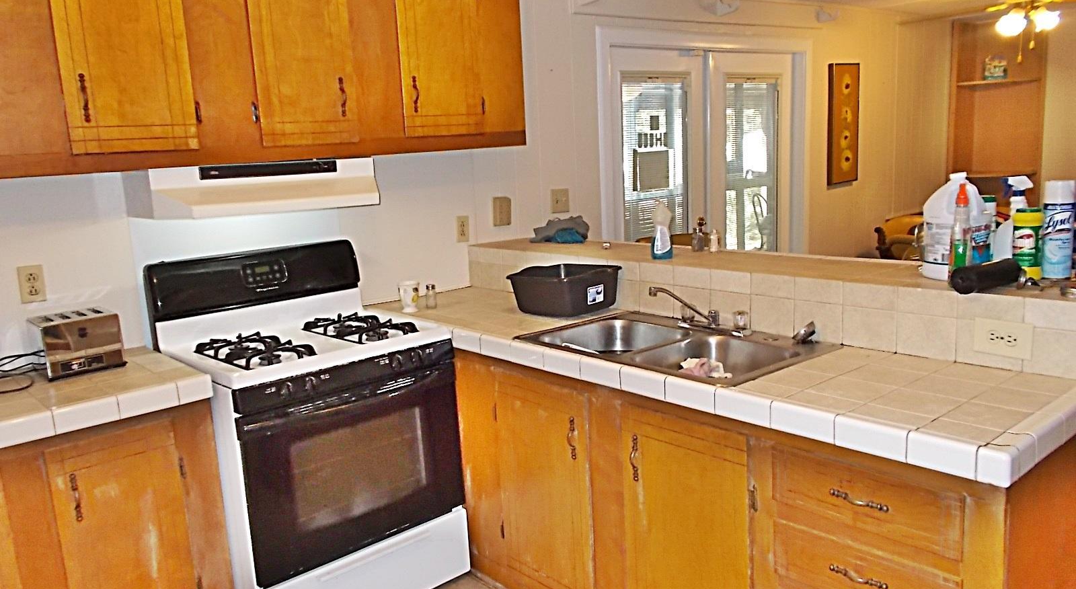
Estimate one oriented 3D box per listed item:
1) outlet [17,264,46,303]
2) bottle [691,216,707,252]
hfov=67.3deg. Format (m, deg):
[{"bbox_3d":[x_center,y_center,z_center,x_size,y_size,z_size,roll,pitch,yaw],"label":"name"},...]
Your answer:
[{"bbox_3d":[-1.577,-0.032,2.521,0.070,0.115,0.008,-12,14,-40],"label":"outlet"},{"bbox_3d":[0.604,-0.230,3.071,0.050,0.126,0.045,-1,11,11],"label":"bottle"}]

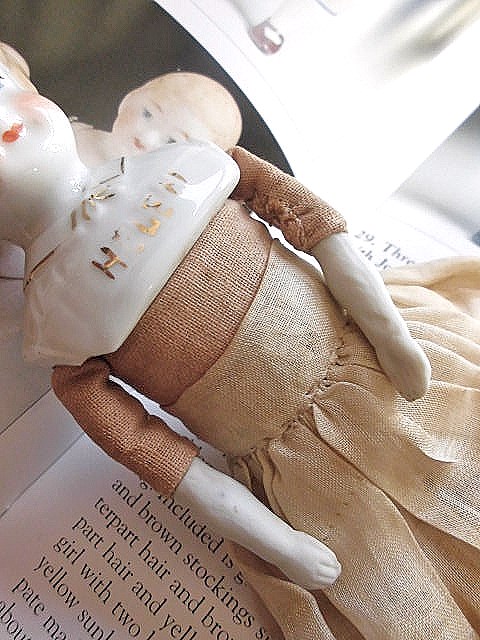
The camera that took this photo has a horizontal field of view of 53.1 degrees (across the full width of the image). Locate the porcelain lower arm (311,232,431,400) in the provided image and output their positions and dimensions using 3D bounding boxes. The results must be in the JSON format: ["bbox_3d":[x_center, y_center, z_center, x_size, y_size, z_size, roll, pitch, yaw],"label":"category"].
[{"bbox_3d":[0.021,-0.002,0.081,0.009,0.008,0.034,-15,57,-4],"label":"porcelain lower arm"}]

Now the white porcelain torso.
[{"bbox_3d":[-0.023,-0.015,0.100,0.036,0.026,0.056,29,71,22],"label":"white porcelain torso"}]

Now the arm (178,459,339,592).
[{"bbox_3d":[0.002,0.032,0.078,0.031,0.008,0.009,24,62,23],"label":"arm"}]

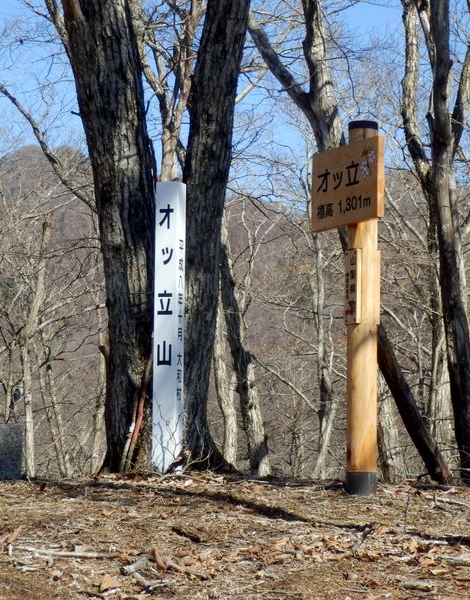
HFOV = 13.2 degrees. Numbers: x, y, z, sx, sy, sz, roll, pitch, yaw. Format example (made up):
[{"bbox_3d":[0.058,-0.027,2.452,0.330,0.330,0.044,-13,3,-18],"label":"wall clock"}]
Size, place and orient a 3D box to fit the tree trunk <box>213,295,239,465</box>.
[{"bbox_3d":[-0.055,0.514,13.200,0.117,1.105,0.097,-3,-4,0],"label":"tree trunk"}]

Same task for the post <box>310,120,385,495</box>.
[{"bbox_3d":[0.604,0.035,9.888,0.195,1.821,0.585,3,-5,-32],"label":"post"}]

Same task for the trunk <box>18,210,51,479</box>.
[{"bbox_3d":[-1.239,0.284,12.600,0.167,1.613,0.099,0,-4,0],"label":"trunk"}]

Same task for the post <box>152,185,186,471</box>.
[{"bbox_3d":[-0.336,0.146,10.400,0.118,1.488,0.118,-1,-5,20],"label":"post"}]

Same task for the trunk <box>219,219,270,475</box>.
[{"bbox_3d":[0.052,0.284,12.600,0.149,1.600,0.124,-7,-4,0],"label":"trunk"}]

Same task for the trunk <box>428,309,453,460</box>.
[{"bbox_3d":[1.394,0.586,13.800,0.149,1.004,0.129,0,-4,0],"label":"trunk"}]

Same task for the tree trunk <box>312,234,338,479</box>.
[{"bbox_3d":[0.578,0.363,13.200,0.143,1.585,0.097,0,-4,0],"label":"tree trunk"}]

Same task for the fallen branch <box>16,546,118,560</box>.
[{"bbox_3d":[-0.690,1.031,8.300,0.477,0.029,0.041,1,-4,25],"label":"fallen branch"}]

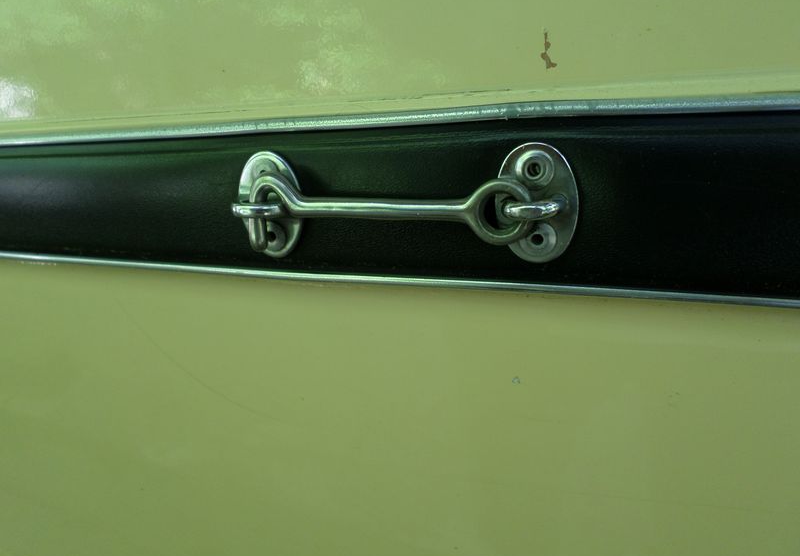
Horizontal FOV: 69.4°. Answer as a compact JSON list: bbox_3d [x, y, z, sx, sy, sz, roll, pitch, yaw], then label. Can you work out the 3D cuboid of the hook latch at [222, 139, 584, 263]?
[{"bbox_3d":[-0.004,-0.023,0.195,0.123,0.040,0.017,2,16,17],"label":"hook latch"}]

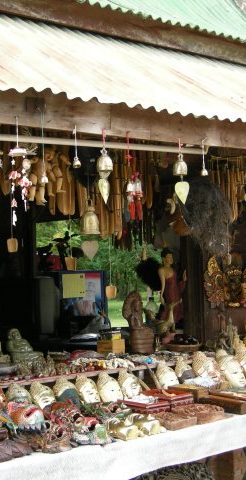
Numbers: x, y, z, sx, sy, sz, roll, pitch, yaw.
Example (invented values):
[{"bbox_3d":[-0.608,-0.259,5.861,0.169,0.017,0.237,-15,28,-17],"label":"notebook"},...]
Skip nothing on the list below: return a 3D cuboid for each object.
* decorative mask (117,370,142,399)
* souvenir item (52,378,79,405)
[{"bbox_3d":[0.039,0.755,4.626,0.112,0.170,0.076,0,-39,-42],"label":"decorative mask"},{"bbox_3d":[-0.281,0.746,4.342,0.107,0.162,0.073,0,-39,-42],"label":"souvenir item"}]

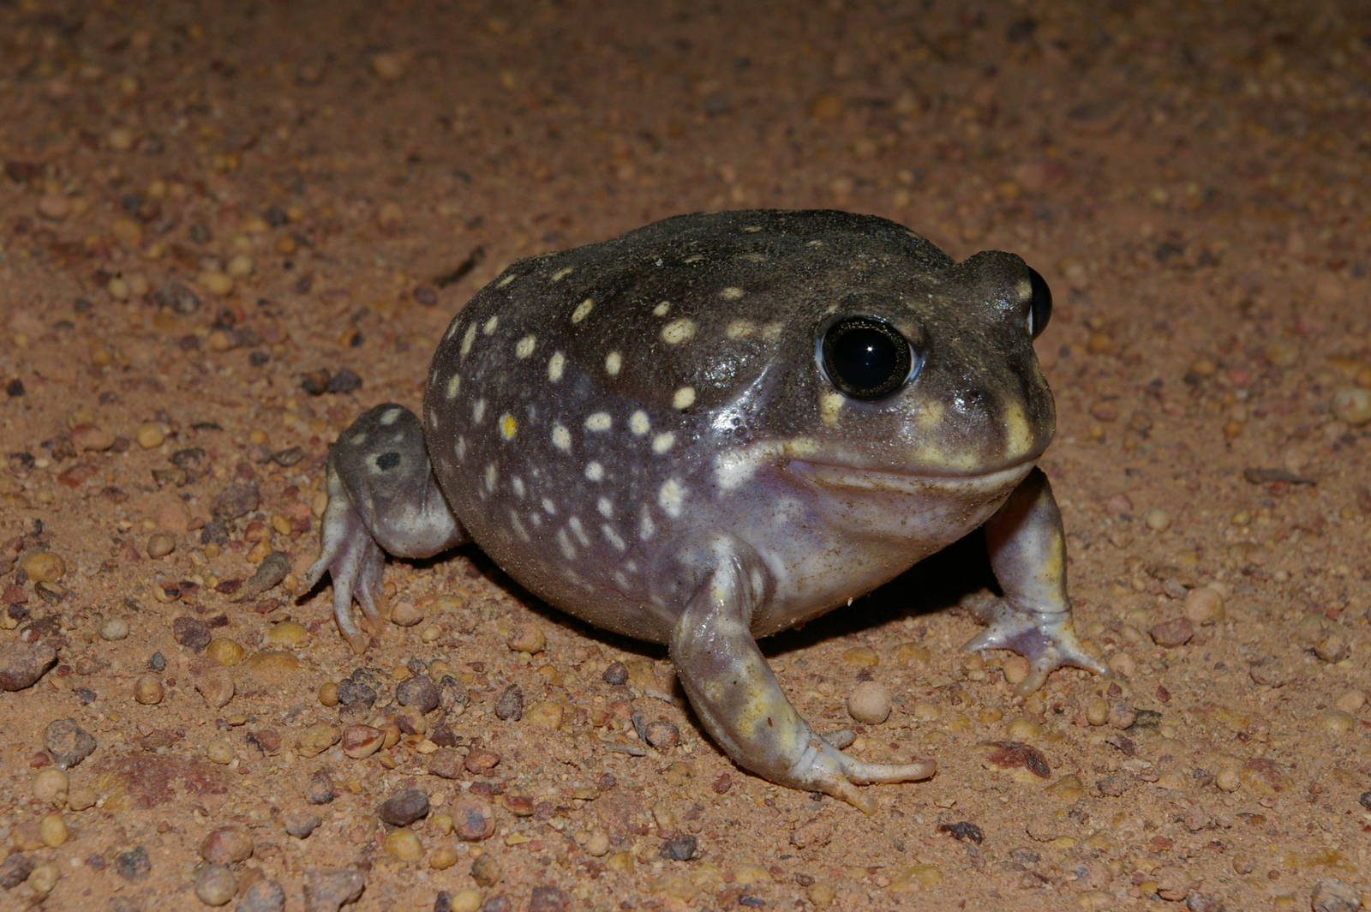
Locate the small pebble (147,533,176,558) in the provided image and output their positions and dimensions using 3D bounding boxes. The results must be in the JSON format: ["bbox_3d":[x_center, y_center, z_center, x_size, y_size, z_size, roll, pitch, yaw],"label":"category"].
[{"bbox_3d":[-0.052,0.009,0.312,0.003,0.002,0.003,0,25,0],"label":"small pebble"}]

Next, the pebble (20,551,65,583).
[{"bbox_3d":[-0.067,0.012,0.324,0.005,0.003,0.004,0,28,0],"label":"pebble"}]

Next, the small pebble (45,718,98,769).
[{"bbox_3d":[-0.054,0.025,0.275,0.005,0.004,0.004,0,25,0],"label":"small pebble"}]

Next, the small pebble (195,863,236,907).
[{"bbox_3d":[-0.041,0.038,0.275,0.004,0.003,0.004,0,28,0],"label":"small pebble"}]

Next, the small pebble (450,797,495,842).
[{"bbox_3d":[-0.019,0.033,0.283,0.004,0.004,0.004,0,28,0],"label":"small pebble"}]

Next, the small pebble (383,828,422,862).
[{"bbox_3d":[-0.024,0.033,0.261,0.003,0.003,0.003,0,25,0],"label":"small pebble"}]

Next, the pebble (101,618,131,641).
[{"bbox_3d":[-0.054,0.016,0.296,0.003,0.002,0.002,0,25,0],"label":"pebble"}]

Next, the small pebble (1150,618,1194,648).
[{"bbox_3d":[0.049,0.018,0.313,0.004,0.003,0.004,0,28,0],"label":"small pebble"}]

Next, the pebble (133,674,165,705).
[{"bbox_3d":[-0.049,0.021,0.285,0.003,0.003,0.003,0,25,0],"label":"pebble"}]

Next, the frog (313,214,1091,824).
[{"bbox_3d":[0.003,-0.003,0.325,0.078,0.045,0.057,20,30,39],"label":"frog"}]

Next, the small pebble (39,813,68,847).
[{"bbox_3d":[-0.057,0.034,0.282,0.003,0.003,0.003,0,28,0],"label":"small pebble"}]

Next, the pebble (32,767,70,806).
[{"bbox_3d":[-0.059,0.031,0.288,0.003,0.003,0.004,0,28,0],"label":"pebble"}]

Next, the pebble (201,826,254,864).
[{"bbox_3d":[-0.038,0.033,0.261,0.004,0.003,0.004,0,25,0],"label":"pebble"}]

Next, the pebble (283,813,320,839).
[{"bbox_3d":[-0.032,0.031,0.264,0.003,0.002,0.003,0,25,0],"label":"pebble"}]

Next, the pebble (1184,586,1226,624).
[{"bbox_3d":[0.053,0.015,0.317,0.004,0.004,0.004,0,28,0],"label":"pebble"}]

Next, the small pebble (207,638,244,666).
[{"bbox_3d":[-0.043,0.018,0.292,0.004,0.002,0.003,0,25,0],"label":"small pebble"}]

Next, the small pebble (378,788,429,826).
[{"bbox_3d":[-0.026,0.032,0.286,0.005,0.003,0.004,-9,29,-16],"label":"small pebble"}]

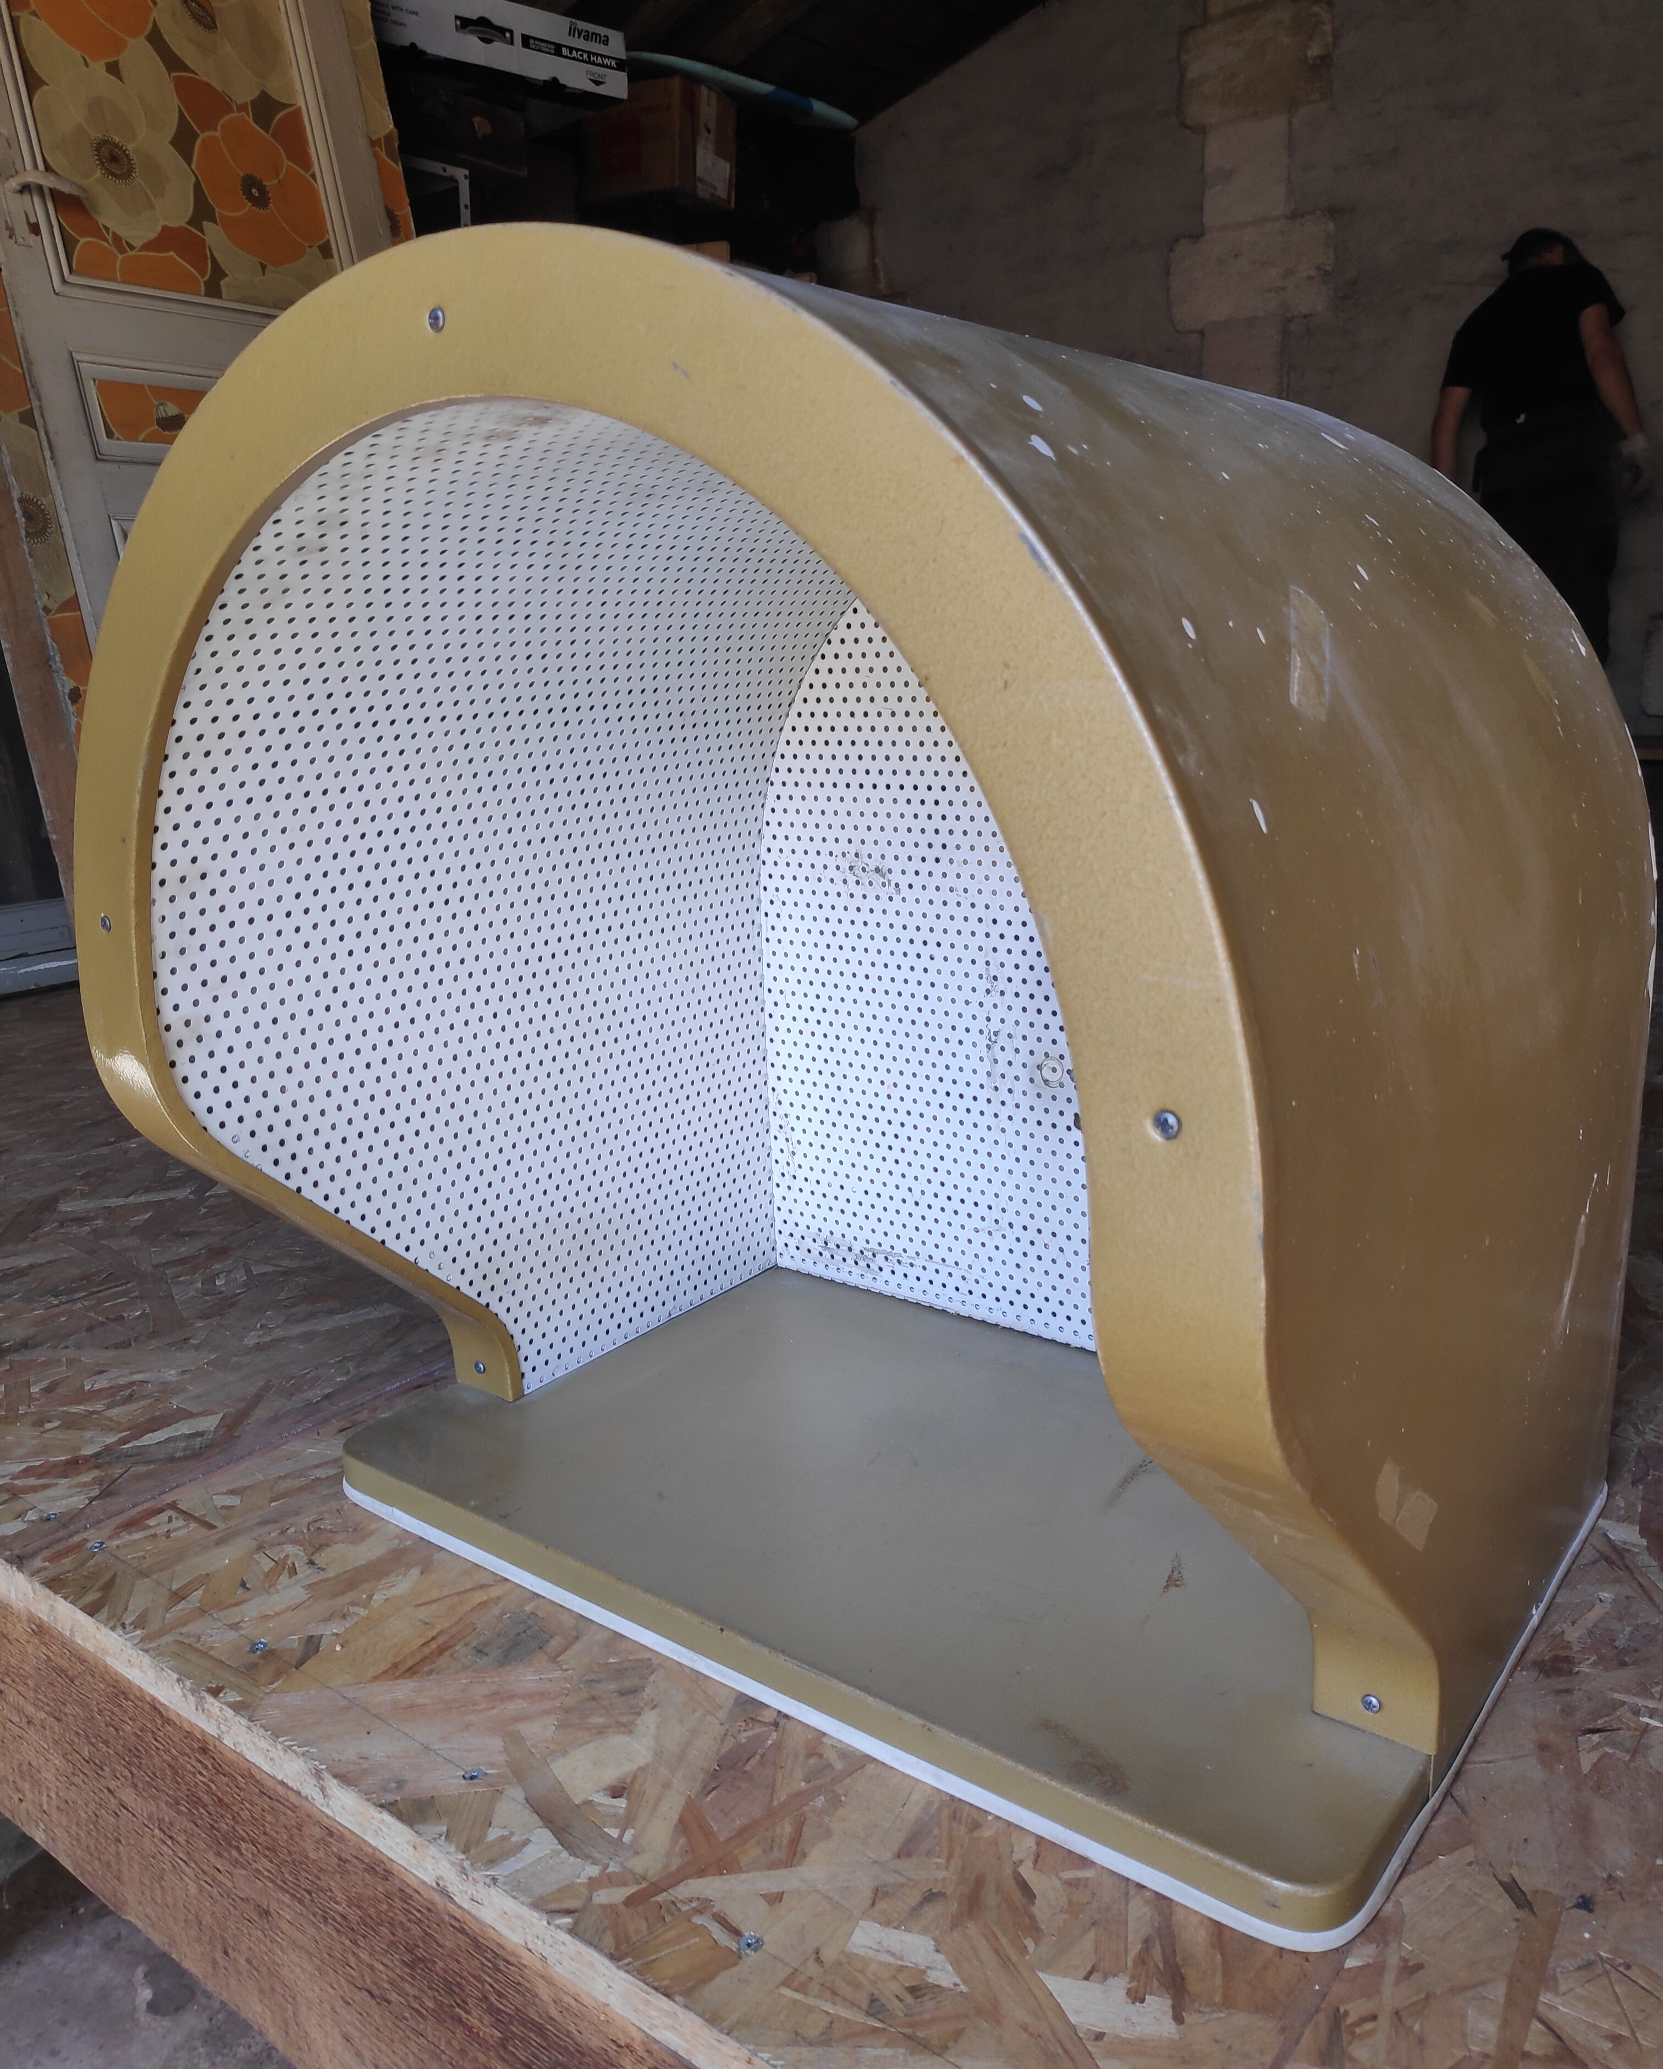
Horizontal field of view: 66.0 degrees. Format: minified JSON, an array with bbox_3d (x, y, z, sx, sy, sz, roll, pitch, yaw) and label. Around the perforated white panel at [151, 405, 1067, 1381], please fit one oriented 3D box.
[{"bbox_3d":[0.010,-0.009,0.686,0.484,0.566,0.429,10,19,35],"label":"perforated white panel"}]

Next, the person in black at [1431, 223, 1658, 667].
[{"bbox_3d":[2.223,-1.630,4.074,0.630,1.660,0.380,5,17,21],"label":"person in black"}]

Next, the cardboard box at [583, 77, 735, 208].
[{"bbox_3d":[-0.467,-2.438,3.578,0.368,0.244,0.220,11,20,38],"label":"cardboard box"}]

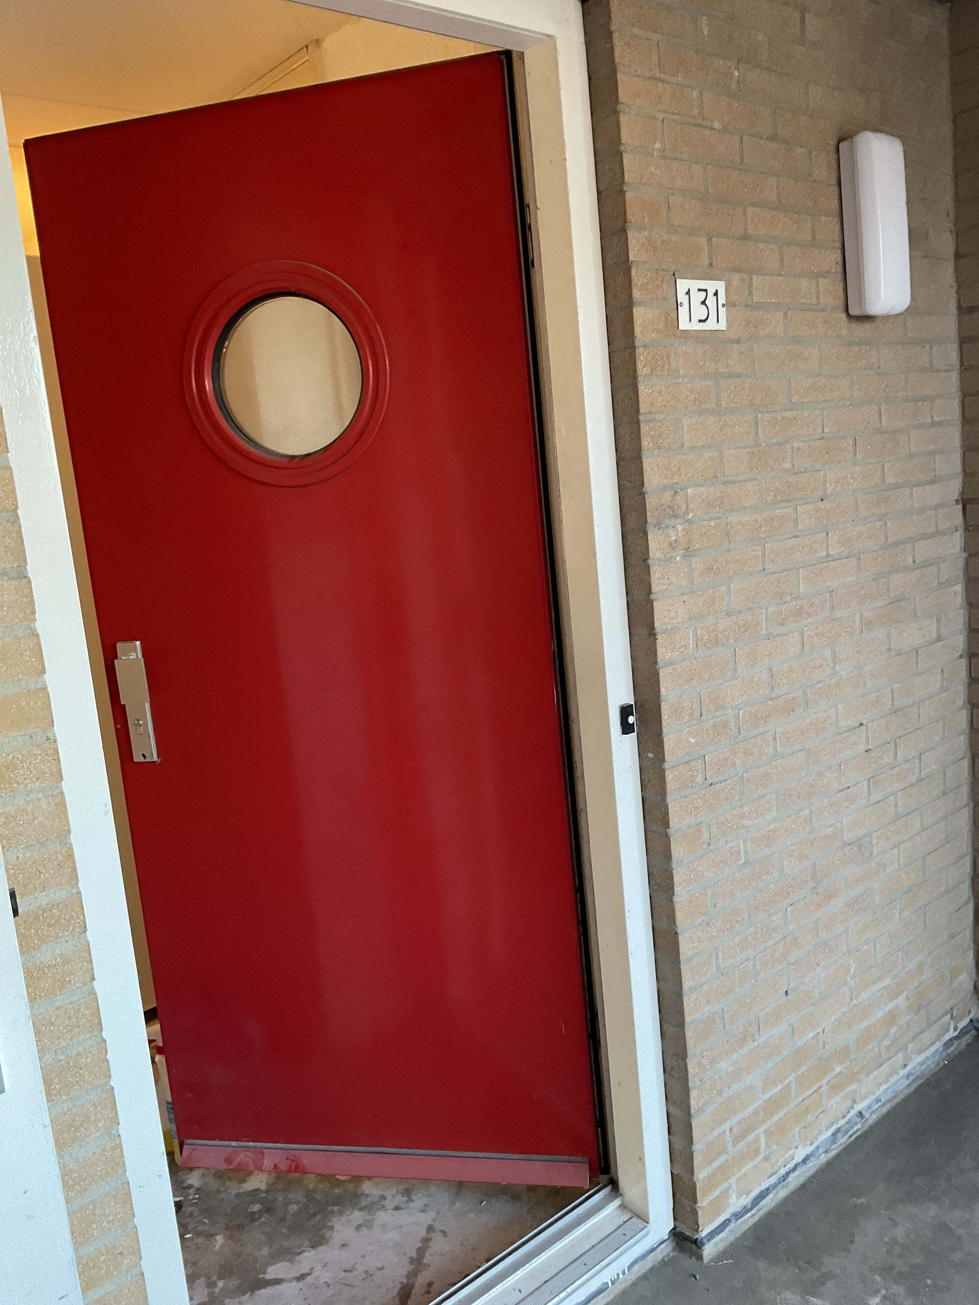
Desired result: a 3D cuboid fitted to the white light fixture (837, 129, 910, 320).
[{"bbox_3d":[0.791,-0.864,2.227,0.120,0.339,0.080,-13,12,-39],"label":"white light fixture"}]

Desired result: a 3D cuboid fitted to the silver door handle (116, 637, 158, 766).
[{"bbox_3d":[-0.699,0.101,2.171,0.070,0.247,0.047,-3,9,13],"label":"silver door handle"}]

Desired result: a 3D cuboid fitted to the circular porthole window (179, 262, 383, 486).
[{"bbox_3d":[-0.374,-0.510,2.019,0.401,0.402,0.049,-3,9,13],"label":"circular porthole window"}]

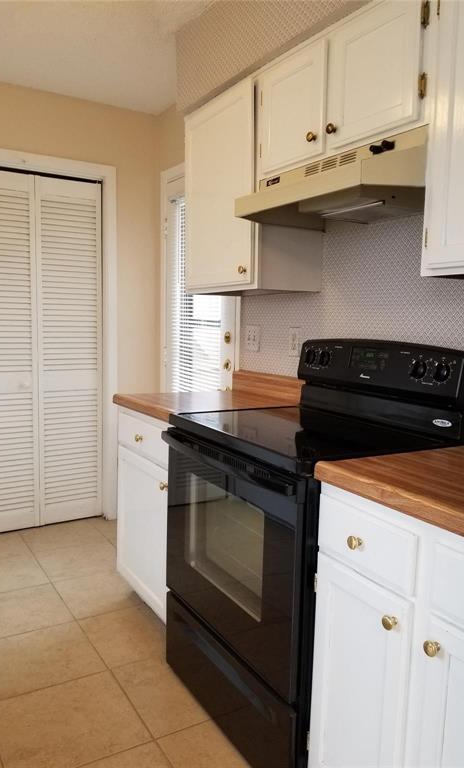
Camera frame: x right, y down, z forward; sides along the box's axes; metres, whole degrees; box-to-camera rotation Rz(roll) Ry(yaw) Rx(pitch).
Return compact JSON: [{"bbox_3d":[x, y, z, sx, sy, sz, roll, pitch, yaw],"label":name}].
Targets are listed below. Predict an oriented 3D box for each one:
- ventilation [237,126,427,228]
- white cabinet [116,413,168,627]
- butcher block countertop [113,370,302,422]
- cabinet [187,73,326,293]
[{"bbox_3d":[0.383,-0.623,1.815,0.420,0.142,0.762,-2,7,-31],"label":"ventilation"},{"bbox_3d":[-0.098,0.534,2.490,0.605,0.865,0.600,-2,7,-31],"label":"white cabinet"},{"bbox_3d":[-0.092,0.040,2.433,0.630,0.131,0.600,-2,7,-31],"label":"butcher block countertop"},{"bbox_3d":[0.071,-0.766,2.411,0.317,0.772,0.604,-2,7,-31],"label":"cabinet"}]

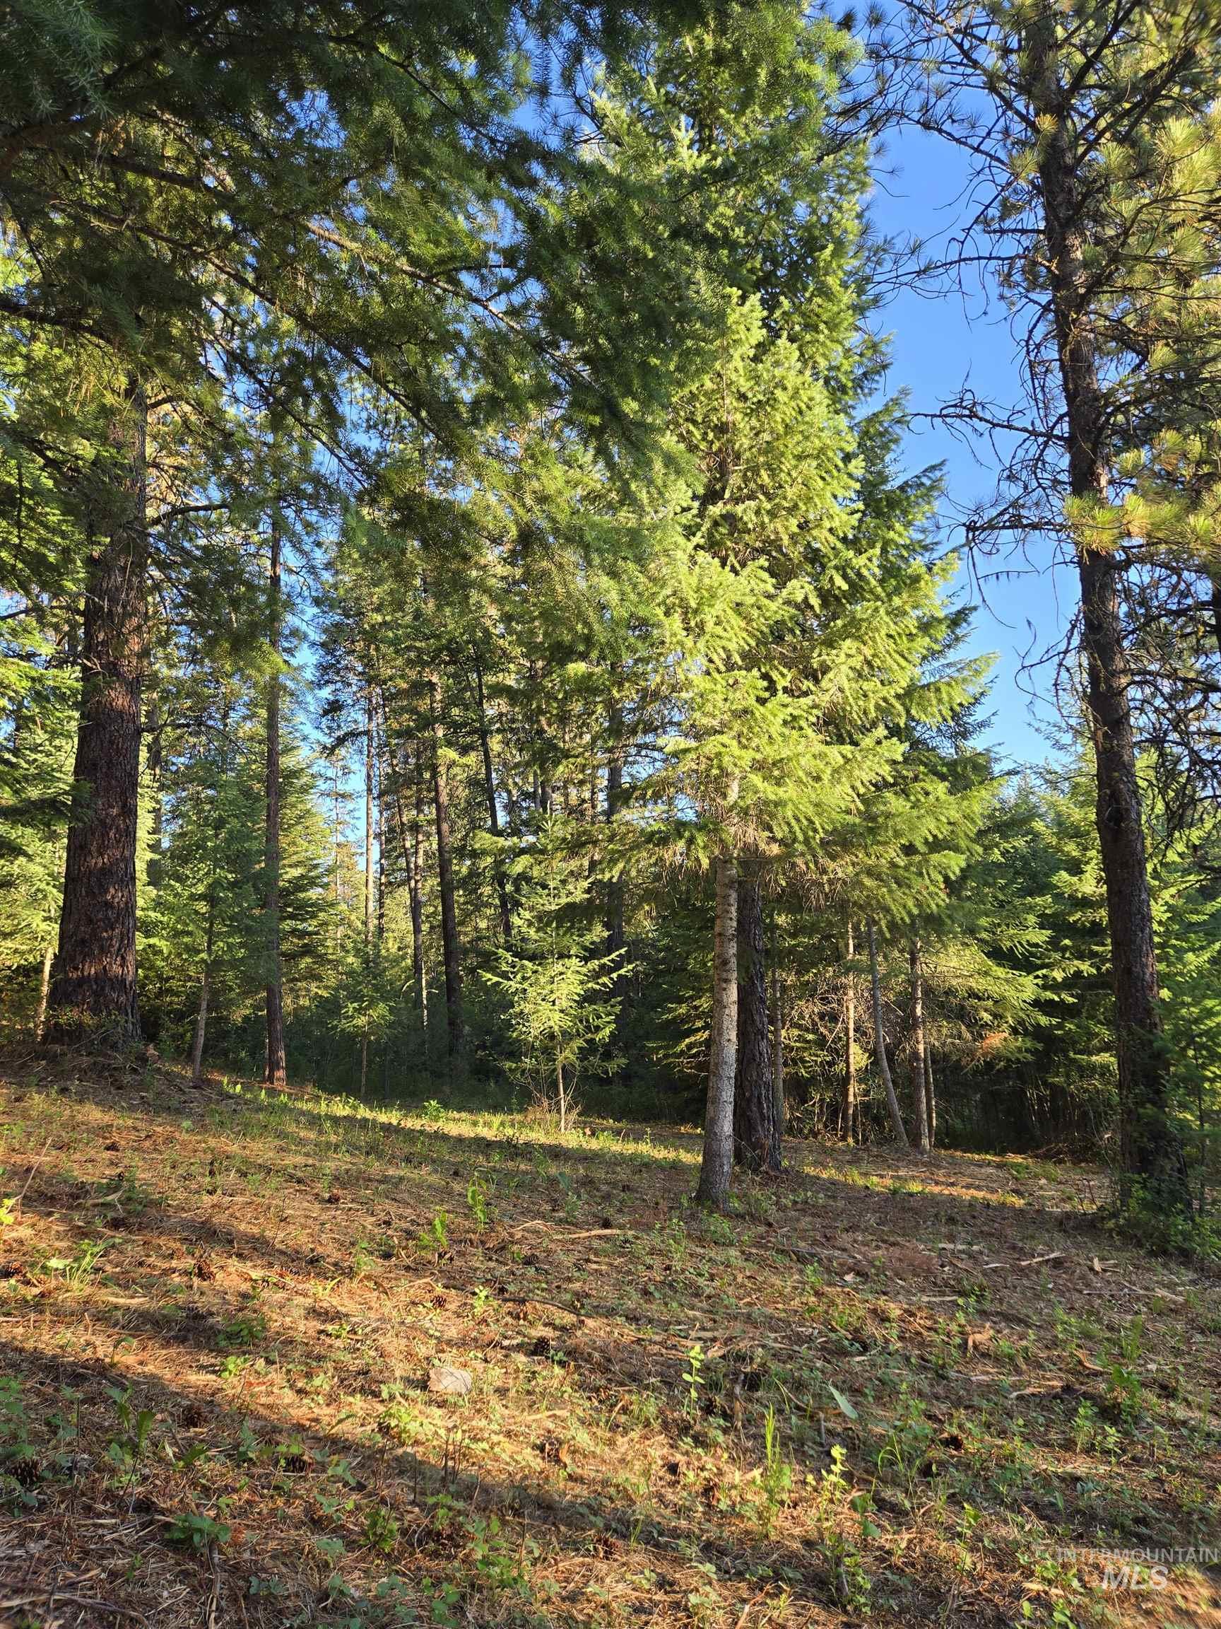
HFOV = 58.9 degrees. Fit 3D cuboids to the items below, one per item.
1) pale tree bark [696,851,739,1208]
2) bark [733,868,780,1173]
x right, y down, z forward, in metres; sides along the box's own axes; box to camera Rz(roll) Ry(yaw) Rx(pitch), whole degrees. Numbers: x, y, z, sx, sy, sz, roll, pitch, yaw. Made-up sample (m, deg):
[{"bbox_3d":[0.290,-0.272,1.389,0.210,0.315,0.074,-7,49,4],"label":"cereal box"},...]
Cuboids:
[{"bbox_3d":[0.738,1.420,7.220,0.220,2.330,0.220,2,-6,6],"label":"pale tree bark"},{"bbox_3d":[1.100,1.577,8.430,0.310,2.320,0.310,-2,-6,7],"label":"bark"}]

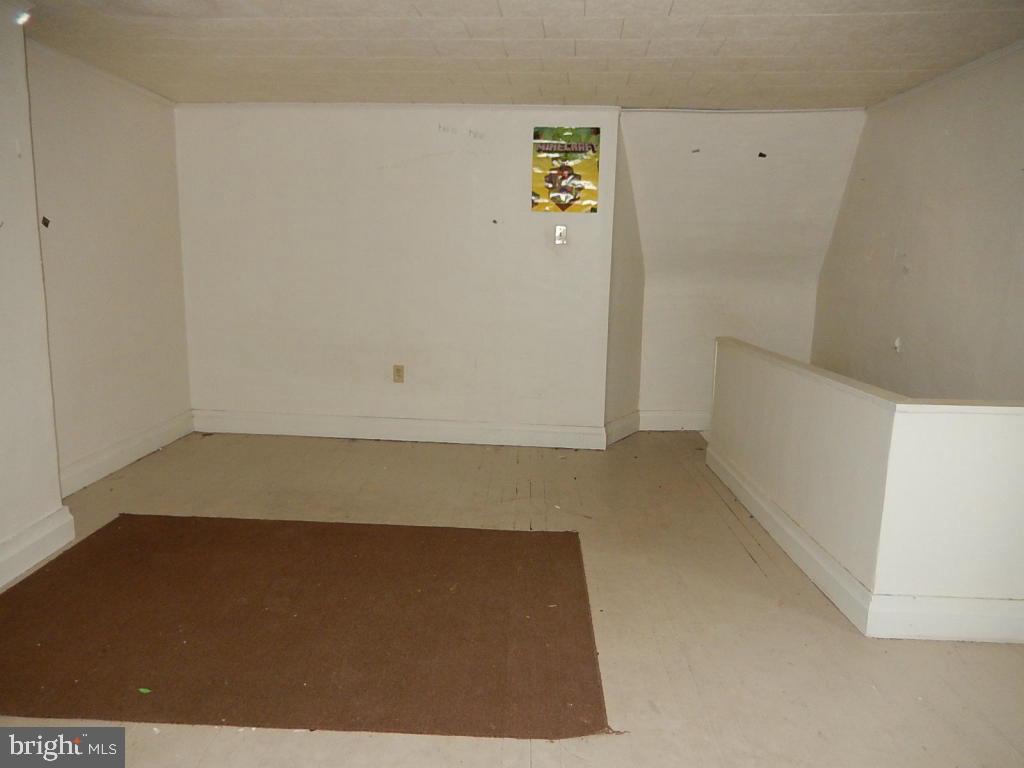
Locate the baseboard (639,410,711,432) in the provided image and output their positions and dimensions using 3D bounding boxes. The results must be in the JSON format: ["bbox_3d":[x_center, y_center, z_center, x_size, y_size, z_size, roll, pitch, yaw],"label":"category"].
[{"bbox_3d":[1.177,0.265,5.312,0.532,0.149,0.020,1,10,-4],"label":"baseboard"}]

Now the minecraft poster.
[{"bbox_3d":[0.328,-1.301,4.504,0.401,0.498,0.010,2,10,5],"label":"minecraft poster"}]

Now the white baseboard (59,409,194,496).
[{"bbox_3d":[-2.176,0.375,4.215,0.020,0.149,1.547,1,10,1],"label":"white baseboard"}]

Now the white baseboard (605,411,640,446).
[{"bbox_3d":[0.752,0.301,5.045,0.020,0.149,0.561,7,11,32],"label":"white baseboard"}]

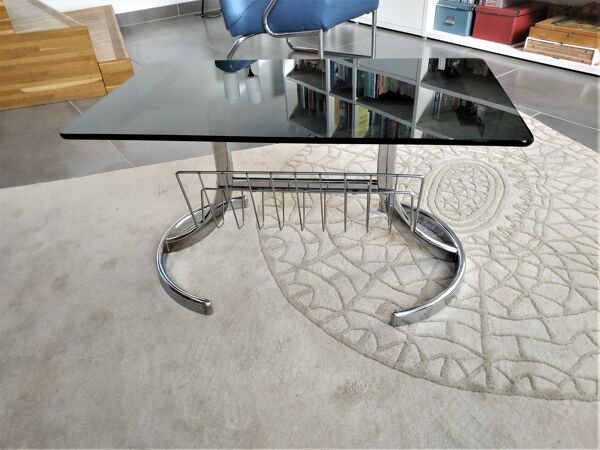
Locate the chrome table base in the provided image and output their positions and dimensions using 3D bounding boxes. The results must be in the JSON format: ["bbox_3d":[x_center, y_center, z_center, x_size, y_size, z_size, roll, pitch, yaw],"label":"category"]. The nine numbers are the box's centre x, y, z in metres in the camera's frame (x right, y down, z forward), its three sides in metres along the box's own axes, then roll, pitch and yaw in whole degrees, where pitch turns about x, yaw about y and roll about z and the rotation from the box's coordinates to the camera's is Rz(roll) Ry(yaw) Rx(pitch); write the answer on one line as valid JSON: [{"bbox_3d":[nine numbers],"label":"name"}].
[{"bbox_3d":[0.008,-0.098,1.123,0.932,0.499,0.487,2,39,7],"label":"chrome table base"}]

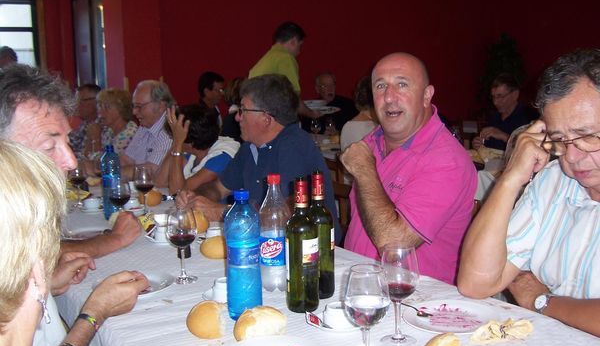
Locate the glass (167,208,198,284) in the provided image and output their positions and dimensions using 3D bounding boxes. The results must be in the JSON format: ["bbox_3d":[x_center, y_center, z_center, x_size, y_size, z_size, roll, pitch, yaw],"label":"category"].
[{"bbox_3d":[-0.318,0.199,1.702,0.085,0.198,0.085,-1,8,0],"label":"glass"}]

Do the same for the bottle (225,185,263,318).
[{"bbox_3d":[-0.129,0.185,1.442,0.084,0.295,0.084,-3,9,-17],"label":"bottle"}]

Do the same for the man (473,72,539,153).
[{"bbox_3d":[1.260,-0.003,4.109,0.750,1.300,0.550,-7,10,-36],"label":"man"}]

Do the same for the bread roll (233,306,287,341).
[{"bbox_3d":[-0.079,0.300,1.247,0.103,0.060,0.080,-1,8,0],"label":"bread roll"}]

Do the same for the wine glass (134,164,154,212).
[{"bbox_3d":[-0.597,0.070,2.408,0.075,0.186,0.075,-1,8,0],"label":"wine glass"}]

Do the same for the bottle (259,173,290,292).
[{"bbox_3d":[-0.065,0.146,1.536,0.078,0.280,0.078,-1,8,0],"label":"bottle"}]

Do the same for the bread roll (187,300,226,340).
[{"bbox_3d":[-0.206,0.312,1.361,0.080,0.068,0.080,1,8,11],"label":"bread roll"}]

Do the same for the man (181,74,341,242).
[{"bbox_3d":[-0.138,0.307,2.300,0.680,1.300,0.520,-3,8,-14],"label":"man"}]

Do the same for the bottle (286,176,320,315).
[{"bbox_3d":[0.006,0.159,1.397,0.075,0.294,0.075,-1,8,0],"label":"bottle"}]

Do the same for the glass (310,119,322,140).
[{"bbox_3d":[0.137,-0.340,5.200,0.083,0.198,0.083,-1,8,0],"label":"glass"}]

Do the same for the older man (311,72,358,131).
[{"bbox_3d":[0.251,-0.179,5.500,0.520,1.360,0.650,1,8,9],"label":"older man"}]

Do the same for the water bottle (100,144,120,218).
[{"bbox_3d":[-0.758,0.037,2.503,0.084,0.300,0.084,-1,8,0],"label":"water bottle"}]

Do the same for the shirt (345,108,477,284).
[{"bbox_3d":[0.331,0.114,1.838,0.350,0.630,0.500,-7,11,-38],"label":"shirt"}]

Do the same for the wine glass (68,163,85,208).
[{"bbox_3d":[-0.984,0.053,2.773,0.083,0.196,0.083,-1,8,0],"label":"wine glass"}]

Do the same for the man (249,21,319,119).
[{"bbox_3d":[-0.120,-0.215,4.405,0.580,1.660,0.520,-5,9,-25],"label":"man"}]

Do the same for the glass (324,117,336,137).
[{"bbox_3d":[0.239,-0.319,4.850,0.077,0.190,0.077,-1,8,0],"label":"glass"}]

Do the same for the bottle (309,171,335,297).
[{"bbox_3d":[0.049,0.155,1.574,0.075,0.314,0.075,-1,8,0],"label":"bottle"}]

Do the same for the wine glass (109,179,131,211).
[{"bbox_3d":[-0.671,0.112,2.340,0.083,0.196,0.083,-1,8,0],"label":"wine glass"}]

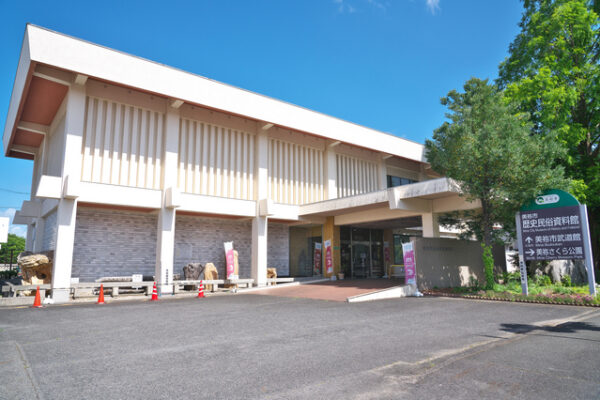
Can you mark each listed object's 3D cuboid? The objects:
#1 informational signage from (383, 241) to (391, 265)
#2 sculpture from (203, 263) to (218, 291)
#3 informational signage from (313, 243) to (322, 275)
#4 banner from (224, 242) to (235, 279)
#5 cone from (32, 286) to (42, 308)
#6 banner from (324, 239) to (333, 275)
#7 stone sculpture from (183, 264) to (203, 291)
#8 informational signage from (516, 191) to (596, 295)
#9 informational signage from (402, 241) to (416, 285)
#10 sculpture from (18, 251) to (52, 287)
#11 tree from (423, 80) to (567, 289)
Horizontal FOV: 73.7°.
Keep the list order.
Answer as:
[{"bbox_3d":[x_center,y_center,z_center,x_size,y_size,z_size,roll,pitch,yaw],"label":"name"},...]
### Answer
[{"bbox_3d":[5.406,3.344,25.000,0.550,1.600,0.100,6,-12,-35],"label":"informational signage"},{"bbox_3d":[-4.193,3.576,18.700,0.700,1.270,0.520,7,-12,-38],"label":"sculpture"},{"bbox_3d":[1.002,3.349,22.900,0.600,1.800,0.100,3,-10,-20],"label":"informational signage"},{"bbox_3d":[-3.323,2.811,18.800,0.600,1.800,0.120,-1,-10,0],"label":"banner"},{"bbox_3d":[-8.656,3.204,13.200,0.370,0.700,0.370,7,-12,-38],"label":"cone"},{"bbox_3d":[1.613,3.192,22.400,0.570,1.800,0.100,4,-11,-28],"label":"banner"},{"bbox_3d":[-4.872,3.500,18.300,0.950,1.250,0.580,7,-12,-38],"label":"stone sculpture"},{"bbox_3d":[9.152,1.509,14.300,0.200,3.750,2.250,8,-13,-40],"label":"informational signage"},{"bbox_3d":[4.717,2.730,17.200,0.600,1.850,0.120,-9,-13,39],"label":"informational signage"},{"bbox_3d":[-10.032,2.641,15.200,1.250,1.450,0.900,7,-12,-38],"label":"sculpture"},{"bbox_3d":[8.602,-0.594,17.600,5.800,9.000,5.500,7,-12,-38],"label":"tree"}]

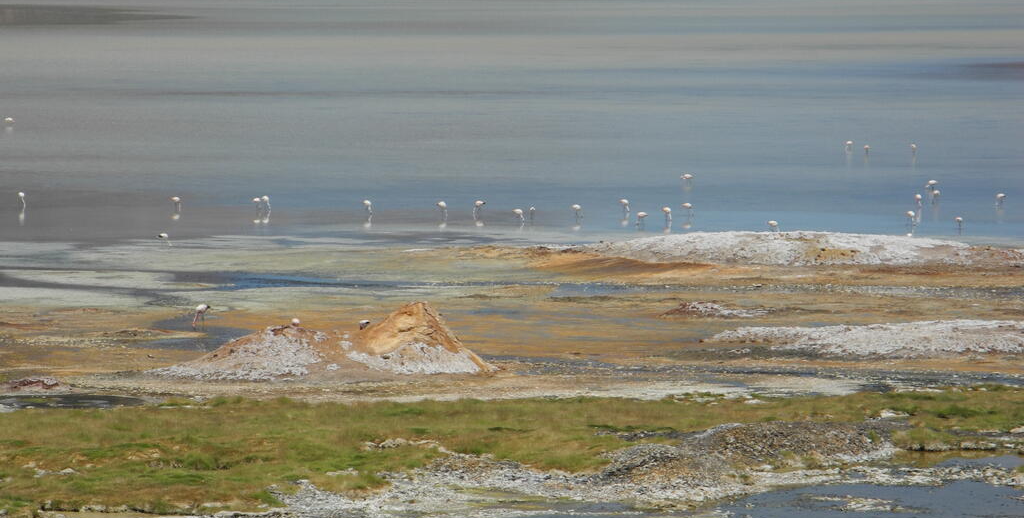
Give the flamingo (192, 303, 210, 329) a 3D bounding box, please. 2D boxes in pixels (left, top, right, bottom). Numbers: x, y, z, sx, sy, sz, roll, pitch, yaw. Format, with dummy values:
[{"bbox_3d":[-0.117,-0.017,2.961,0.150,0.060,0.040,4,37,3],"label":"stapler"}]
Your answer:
[{"bbox_3d":[-10.759,2.003,205.000,0.630,0.900,0.270,-1,3,-11],"label":"flamingo"}]

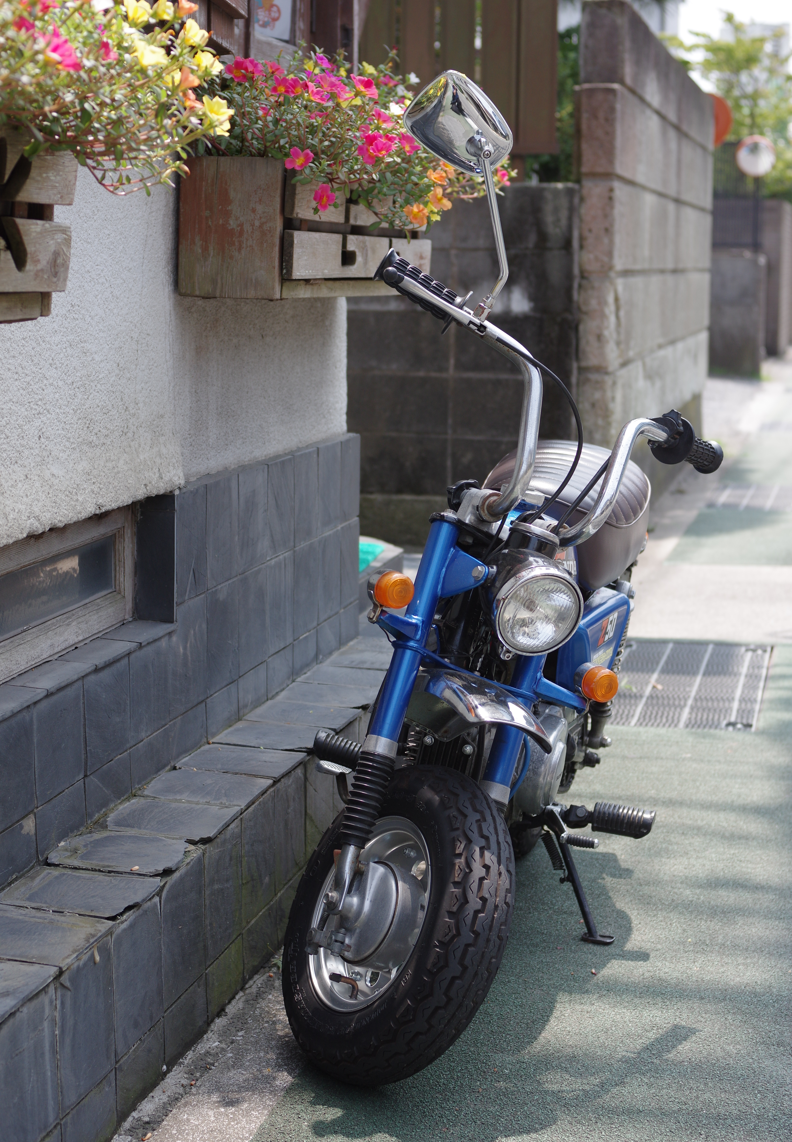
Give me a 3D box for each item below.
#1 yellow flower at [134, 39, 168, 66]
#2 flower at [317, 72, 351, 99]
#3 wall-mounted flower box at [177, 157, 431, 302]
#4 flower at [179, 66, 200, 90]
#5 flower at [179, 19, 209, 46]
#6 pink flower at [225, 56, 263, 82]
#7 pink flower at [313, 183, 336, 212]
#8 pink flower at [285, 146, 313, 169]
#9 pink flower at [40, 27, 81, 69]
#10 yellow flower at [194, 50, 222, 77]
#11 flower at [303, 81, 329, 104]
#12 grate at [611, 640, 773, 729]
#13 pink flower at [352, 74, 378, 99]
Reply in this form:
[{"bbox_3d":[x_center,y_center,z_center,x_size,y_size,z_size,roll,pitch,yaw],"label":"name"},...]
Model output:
[{"bbox_3d":[-0.251,-0.531,2.030,0.034,0.029,0.034,-7,11,-37],"label":"yellow flower"},{"bbox_3d":[-0.088,-0.696,2.840,0.048,0.039,0.038,-4,10,-24],"label":"flower"},{"bbox_3d":[-0.123,-0.543,3.212,0.167,0.195,0.901,2,9,13],"label":"wall-mounted flower box"},{"bbox_3d":[-0.224,-0.535,2.153,0.021,0.026,0.027,-31,4,9],"label":"flower"},{"bbox_3d":[-0.216,-0.577,2.120,0.032,0.030,0.031,-3,9,-18],"label":"flower"},{"bbox_3d":[-0.216,-0.714,2.819,0.052,0.038,0.033,-1,-9,-10],"label":"pink flower"},{"bbox_3d":[-0.101,-0.531,2.812,0.033,0.040,0.022,-1,6,-10],"label":"pink flower"},{"bbox_3d":[-0.128,-0.542,2.600,0.038,0.030,0.025,-1,9,-9],"label":"pink flower"},{"bbox_3d":[-0.310,-0.483,1.832,0.027,0.042,0.041,-29,1,15],"label":"pink flower"},{"bbox_3d":[-0.203,-0.549,2.140,0.030,0.030,0.031,-7,11,-37],"label":"yellow flower"},{"bbox_3d":[-0.112,-0.677,2.800,0.038,0.033,0.035,-7,11,-37],"label":"flower"},{"bbox_3d":[0.656,0.271,4.666,0.405,0.030,0.990,2,9,13],"label":"grate"},{"bbox_3d":[-0.049,-0.748,3.059,0.039,0.038,0.026,-6,-27,-37],"label":"pink flower"}]

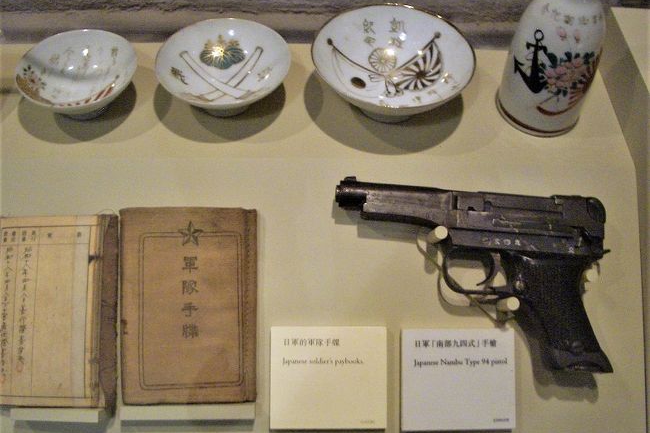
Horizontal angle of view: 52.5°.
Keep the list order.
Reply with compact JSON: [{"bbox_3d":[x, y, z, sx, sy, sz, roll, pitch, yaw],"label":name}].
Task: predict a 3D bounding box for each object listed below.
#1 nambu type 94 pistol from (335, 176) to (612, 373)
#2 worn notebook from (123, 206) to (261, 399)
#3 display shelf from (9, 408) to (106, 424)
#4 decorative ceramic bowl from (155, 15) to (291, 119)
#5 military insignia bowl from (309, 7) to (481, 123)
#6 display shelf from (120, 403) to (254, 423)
[{"bbox_3d":[0.102,0.039,0.448,0.195,0.030,0.117,5,83,-1],"label":"nambu type 94 pistol"},{"bbox_3d":[-0.094,0.062,0.453,0.093,0.010,0.131,0,83,-1],"label":"worn notebook"},{"bbox_3d":[-0.176,0.131,0.439,0.058,0.018,0.009,0,83,-1],"label":"display shelf"},{"bbox_3d":[-0.074,-0.103,0.495,0.098,0.038,0.098,0,52,-1],"label":"decorative ceramic bowl"},{"bbox_3d":[0.049,-0.104,0.495,0.117,0.045,0.117,0,52,-1],"label":"military insignia bowl"},{"bbox_3d":[-0.091,0.131,0.444,0.089,0.014,0.010,0,83,-1],"label":"display shelf"}]

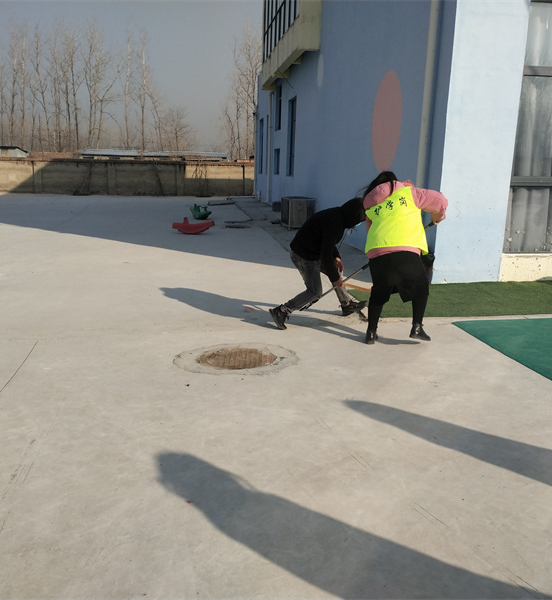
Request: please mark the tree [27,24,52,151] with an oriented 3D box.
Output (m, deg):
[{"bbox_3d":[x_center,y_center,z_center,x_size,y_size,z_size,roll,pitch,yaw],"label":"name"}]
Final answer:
[{"bbox_3d":[-20.107,-17.081,59.592,2.235,12.483,2.235,-2,12,-18],"label":"tree"}]

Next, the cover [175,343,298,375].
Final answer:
[{"bbox_3d":[-0.316,0.474,5.550,0.950,0.040,0.950,0,11,-8],"label":"cover"}]

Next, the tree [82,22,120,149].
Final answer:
[{"bbox_3d":[-15.211,-17.565,60.917,3.339,13.216,3.339,-1,11,-14],"label":"tree"}]

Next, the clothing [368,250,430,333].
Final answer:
[{"bbox_3d":[1.057,-0.094,6.167,0.540,0.710,0.370,0,11,-11],"label":"clothing"}]

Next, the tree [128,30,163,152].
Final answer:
[{"bbox_3d":[-11.585,-17.329,61.754,3.028,12.650,3.028,0,11,-11],"label":"tree"}]

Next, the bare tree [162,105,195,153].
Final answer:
[{"bbox_3d":[-8.842,-14.331,62.805,2.899,6.529,2.899,0,11,-8],"label":"bare tree"}]

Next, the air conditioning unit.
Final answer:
[{"bbox_3d":[0.598,-2.132,16.979,0.620,0.740,0.920,0,11,-8],"label":"air conditioning unit"}]

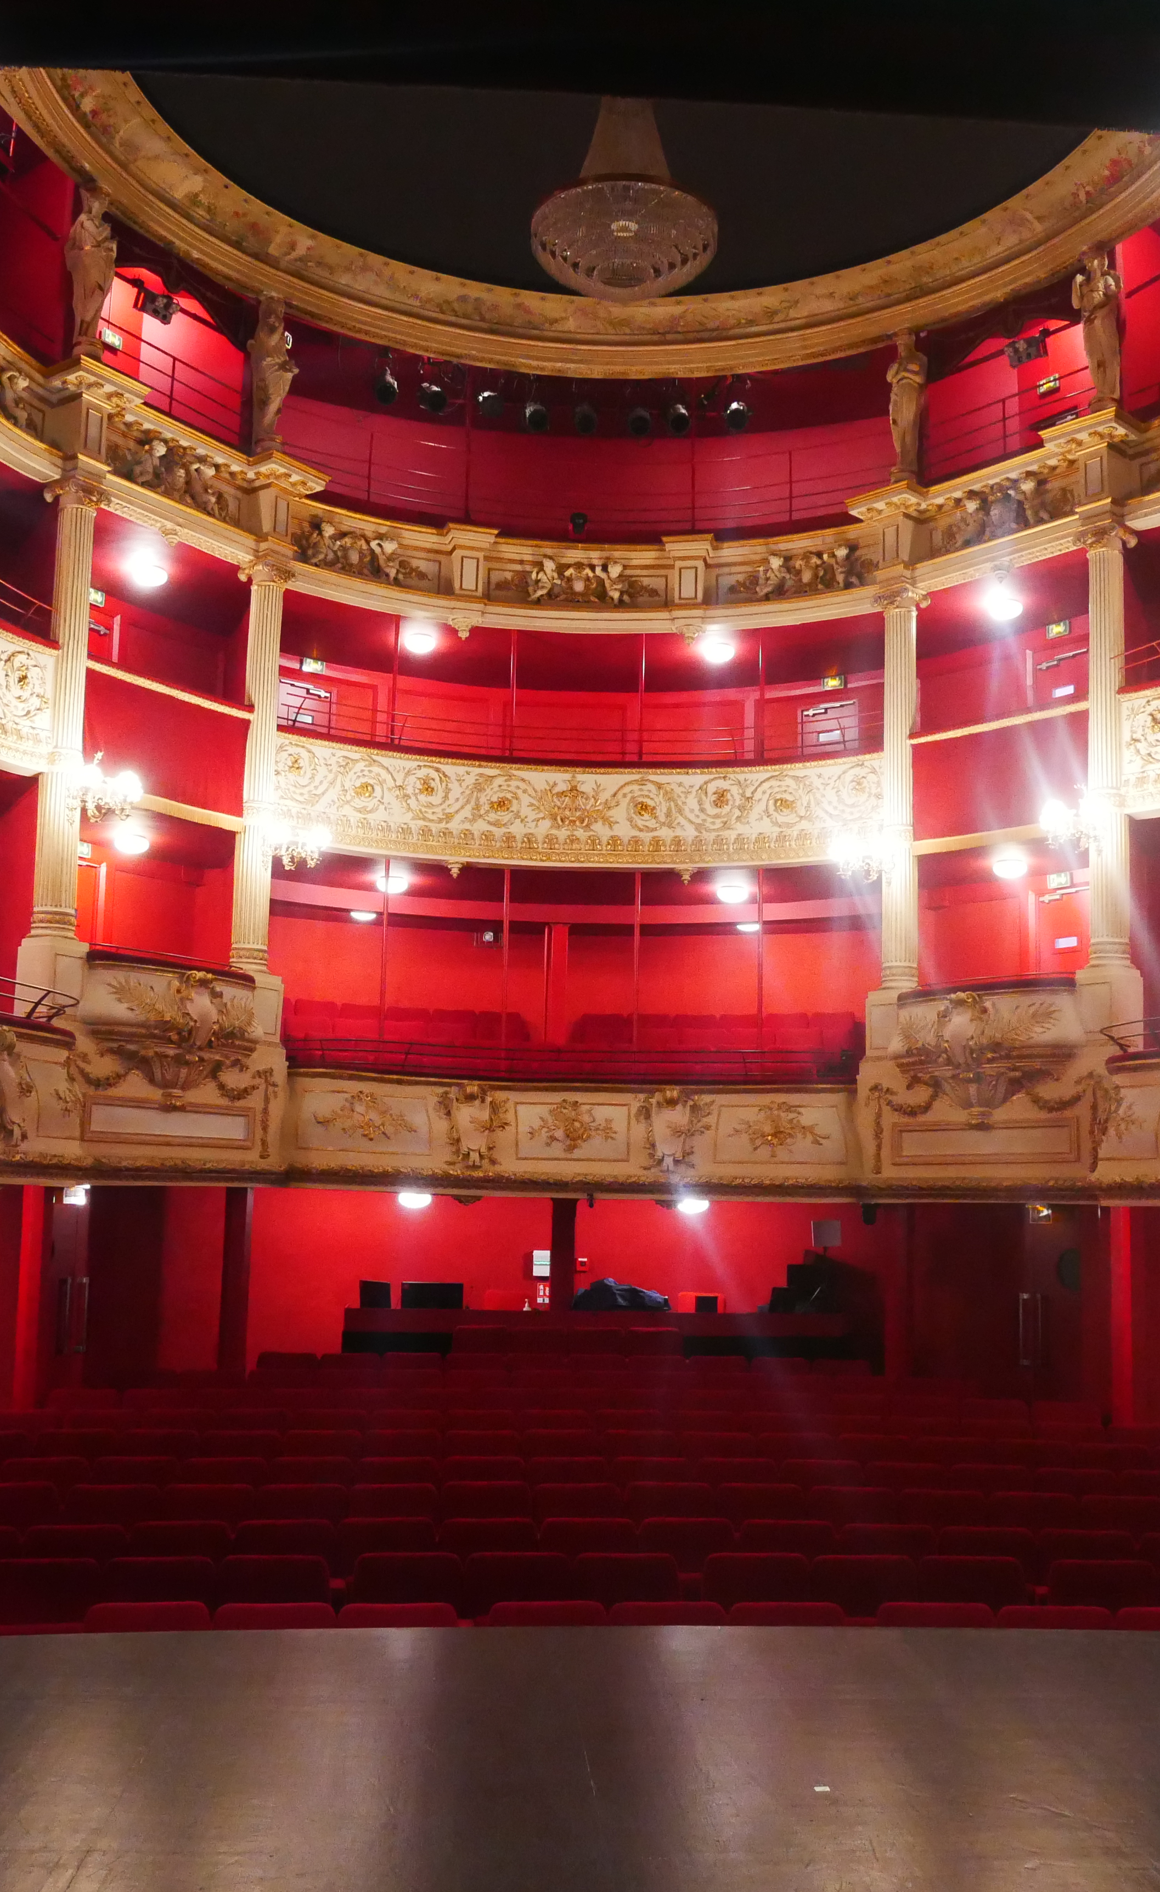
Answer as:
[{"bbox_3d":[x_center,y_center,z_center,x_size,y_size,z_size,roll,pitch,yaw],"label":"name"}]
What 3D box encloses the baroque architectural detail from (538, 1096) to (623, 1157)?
[{"bbox_3d":[0.001,1.639,15.918,0.773,0.557,0.130,2,-8,-2],"label":"baroque architectural detail"}]

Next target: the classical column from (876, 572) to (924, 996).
[{"bbox_3d":[2.858,-1.417,15.551,0.370,3.659,0.370,1,-8,0],"label":"classical column"}]

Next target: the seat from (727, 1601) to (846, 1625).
[{"bbox_3d":[0.950,3.408,7.709,0.550,0.870,0.580,1,-8,-1],"label":"seat"}]

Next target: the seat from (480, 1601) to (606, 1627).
[{"bbox_3d":[-0.146,3.312,7.465,0.540,0.880,0.580,2,-8,-4],"label":"seat"}]

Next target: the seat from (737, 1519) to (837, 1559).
[{"bbox_3d":[1.105,3.487,9.114,0.540,0.880,0.580,1,-8,0],"label":"seat"}]

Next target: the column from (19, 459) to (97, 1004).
[{"bbox_3d":[-3.881,-1.648,13.190,0.400,4.020,0.400,-4,-9,34],"label":"column"}]

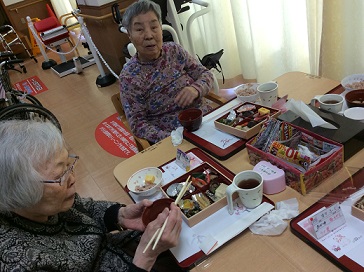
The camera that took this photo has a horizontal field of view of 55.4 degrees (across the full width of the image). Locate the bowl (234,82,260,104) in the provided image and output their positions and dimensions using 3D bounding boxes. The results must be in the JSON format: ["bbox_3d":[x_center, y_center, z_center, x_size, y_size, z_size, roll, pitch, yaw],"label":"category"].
[{"bbox_3d":[0.301,-0.184,1.551,0.125,0.048,0.125,-11,30,7],"label":"bowl"}]

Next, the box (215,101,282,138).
[{"bbox_3d":[0.262,-0.069,1.394,0.186,0.030,0.184,-31,34,-26],"label":"box"}]

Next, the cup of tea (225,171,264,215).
[{"bbox_3d":[0.180,0.164,0.995,0.122,0.075,0.085,-25,31,-17],"label":"cup of tea"}]

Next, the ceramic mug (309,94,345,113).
[{"bbox_3d":[0.538,-0.109,1.291,0.123,0.075,0.085,18,43,44],"label":"ceramic mug"}]

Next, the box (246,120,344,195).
[{"bbox_3d":[0.354,0.062,1.100,0.175,0.081,0.233,-28,32,-21],"label":"box"}]

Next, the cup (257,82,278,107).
[{"bbox_3d":[0.377,-0.180,1.483,0.085,0.075,0.113,10,38,36],"label":"cup"}]

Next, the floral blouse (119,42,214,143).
[{"bbox_3d":[-0.049,-0.135,1.698,0.460,0.495,0.330,-24,31,-15],"label":"floral blouse"}]

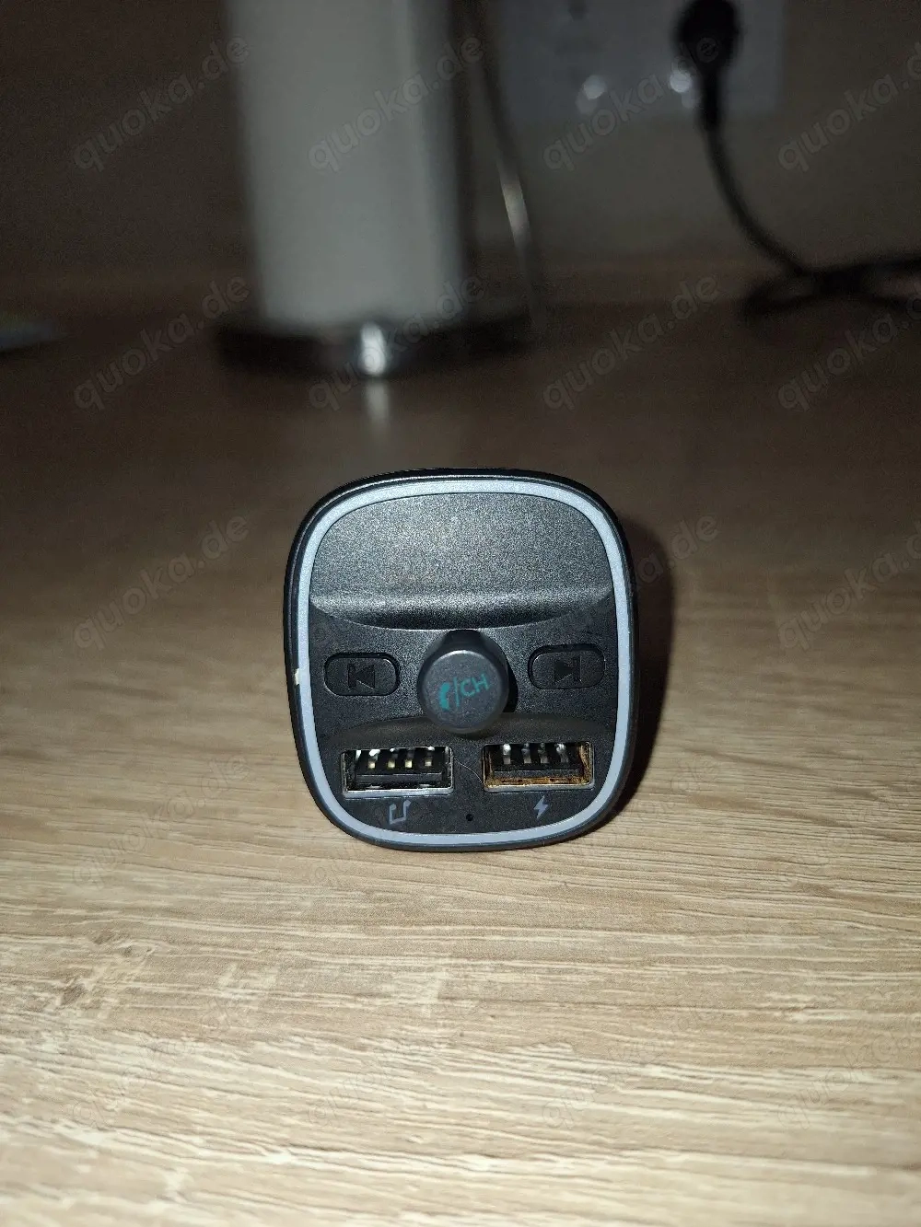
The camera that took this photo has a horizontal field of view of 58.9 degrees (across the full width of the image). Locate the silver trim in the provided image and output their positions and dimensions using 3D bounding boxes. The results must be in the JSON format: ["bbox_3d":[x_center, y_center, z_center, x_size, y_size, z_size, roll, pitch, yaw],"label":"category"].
[{"bbox_3d":[0.000,0.006,0.095,0.039,0.043,0.004,-2,8,0],"label":"silver trim"}]

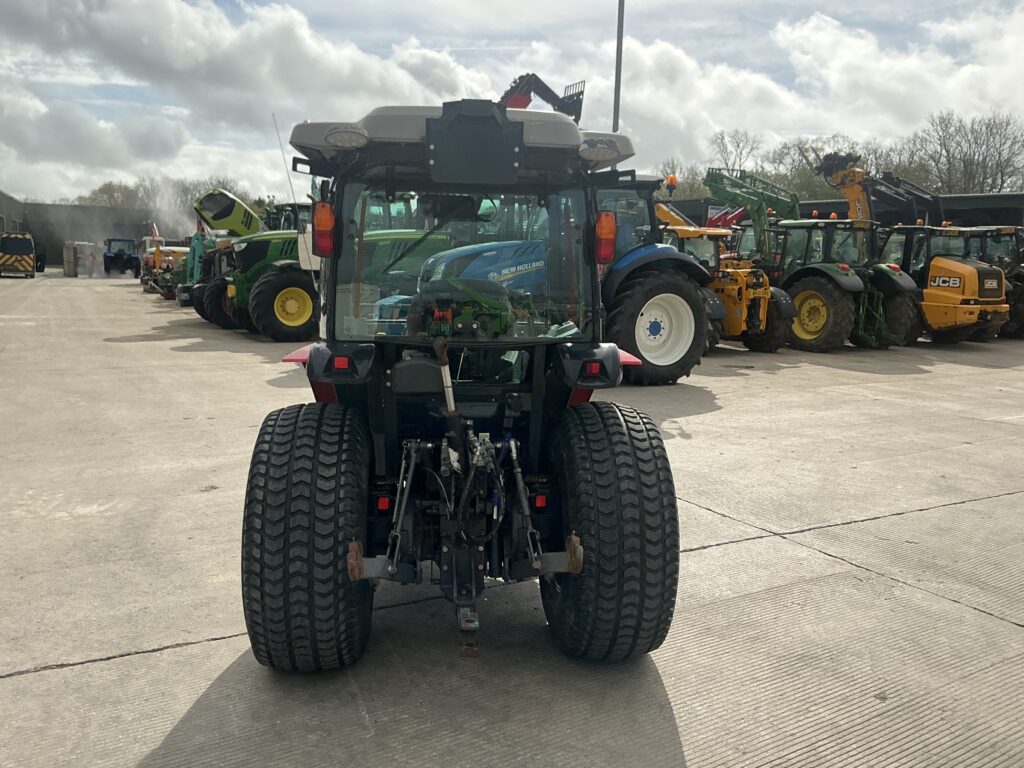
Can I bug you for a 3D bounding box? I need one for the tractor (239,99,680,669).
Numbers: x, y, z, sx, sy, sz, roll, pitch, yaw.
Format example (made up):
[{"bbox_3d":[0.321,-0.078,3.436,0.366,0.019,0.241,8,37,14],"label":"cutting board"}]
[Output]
[{"bbox_3d":[-0.305,-0.133,4.017,1.500,2.220,3.100,1,8,-8],"label":"tractor"}]

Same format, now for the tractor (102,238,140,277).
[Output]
[{"bbox_3d":[-28.090,-8.987,59.393,2.350,2.800,4.500,-3,9,-29],"label":"tractor"}]

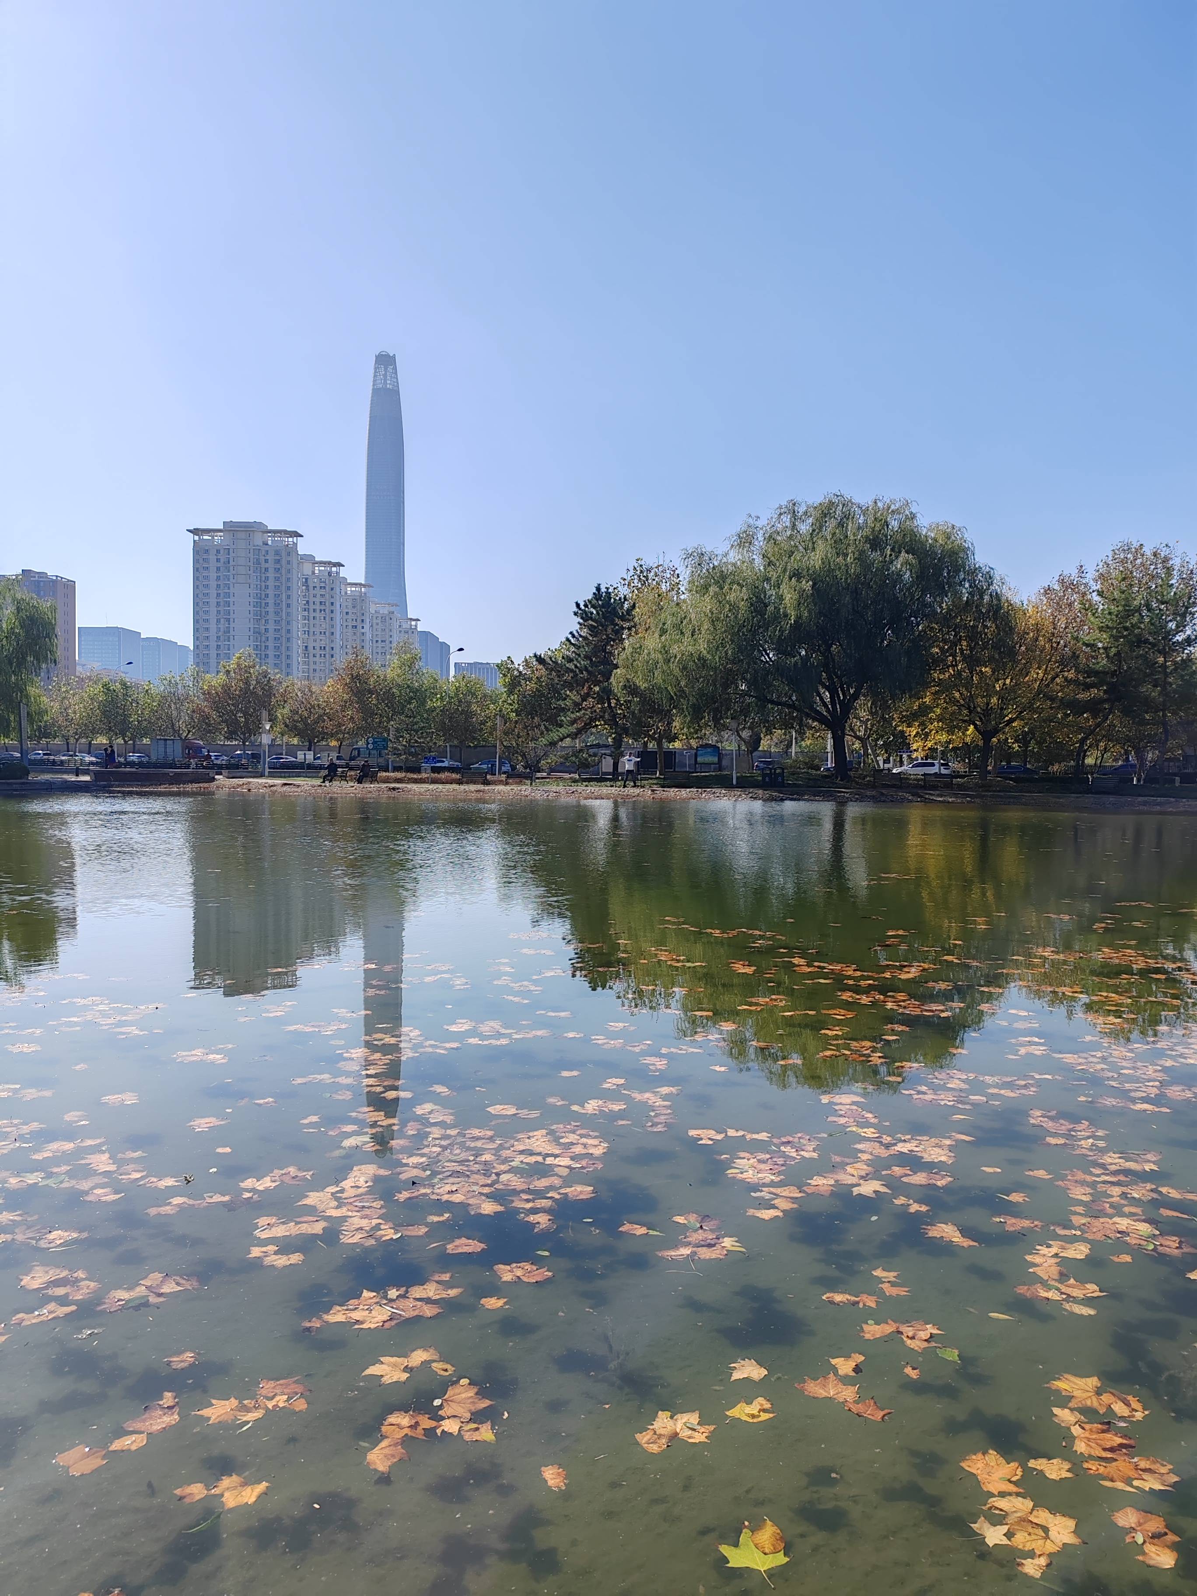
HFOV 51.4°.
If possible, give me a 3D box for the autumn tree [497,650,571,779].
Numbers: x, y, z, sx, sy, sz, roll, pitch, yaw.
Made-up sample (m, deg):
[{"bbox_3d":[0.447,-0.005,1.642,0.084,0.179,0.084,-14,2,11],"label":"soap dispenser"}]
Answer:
[{"bbox_3d":[-3.894,-5.003,75.920,4.900,7.721,4.600,1,2,0],"label":"autumn tree"}]

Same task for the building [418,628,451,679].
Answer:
[{"bbox_3d":[-145.200,-91.250,1091.786,30.000,114.520,50.000,1,2,0],"label":"building"}]

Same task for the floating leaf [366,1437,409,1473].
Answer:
[{"bbox_3d":[-0.536,1.667,3.157,0.107,0.030,0.145,0,2,-16],"label":"floating leaf"}]

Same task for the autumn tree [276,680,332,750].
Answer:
[{"bbox_3d":[-27.851,-6.971,117.849,5.300,8.582,5.300,1,2,0],"label":"autumn tree"}]

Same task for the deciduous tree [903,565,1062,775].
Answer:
[{"bbox_3d":[24.116,-7.716,78.209,10.300,13.400,9.500,1,2,0],"label":"deciduous tree"}]

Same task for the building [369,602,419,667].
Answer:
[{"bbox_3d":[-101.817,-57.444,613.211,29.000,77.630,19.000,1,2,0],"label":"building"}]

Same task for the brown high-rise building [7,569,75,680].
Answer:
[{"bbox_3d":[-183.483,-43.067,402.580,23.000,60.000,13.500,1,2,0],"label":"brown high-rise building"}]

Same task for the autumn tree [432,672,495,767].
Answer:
[{"bbox_3d":[-13.114,-7.331,120.893,6.300,9.928,6.200,1,2,0],"label":"autumn tree"}]

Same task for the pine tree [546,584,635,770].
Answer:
[{"bbox_3d":[-0.366,-7.027,74.858,6.000,11.698,5.600,1,2,0],"label":"pine tree"}]

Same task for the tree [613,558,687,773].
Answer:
[{"bbox_3d":[3.334,-8.019,76.829,6.000,13.637,5.800,1,2,0],"label":"tree"}]

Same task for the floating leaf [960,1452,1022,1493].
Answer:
[{"bbox_3d":[0.997,1.683,3.112,0.146,0.030,0.172,0,2,-13],"label":"floating leaf"}]

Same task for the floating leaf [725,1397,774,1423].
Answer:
[{"bbox_3d":[0.398,1.592,3.260,0.130,0.025,0.128,1,2,0],"label":"floating leaf"}]

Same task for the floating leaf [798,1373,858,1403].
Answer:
[{"bbox_3d":[0.637,1.637,3.448,0.160,0.025,0.135,1,2,0],"label":"floating leaf"}]

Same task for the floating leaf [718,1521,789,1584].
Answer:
[{"bbox_3d":[0.338,1.609,2.686,0.150,0.025,0.220,1,2,0],"label":"floating leaf"}]

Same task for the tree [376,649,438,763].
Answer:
[{"bbox_3d":[-18.846,-8.886,123.194,6.300,12.420,6.000,1,2,0],"label":"tree"}]

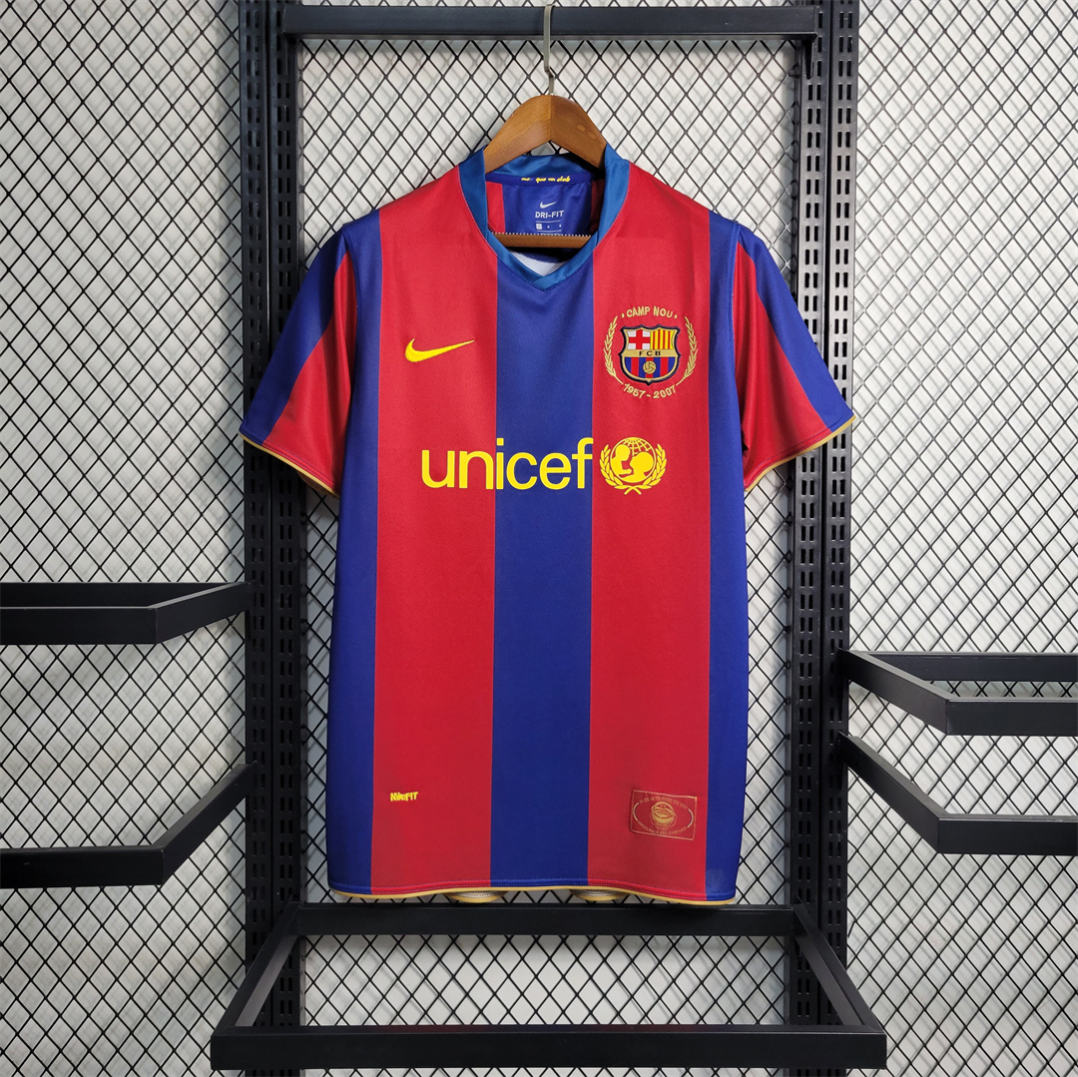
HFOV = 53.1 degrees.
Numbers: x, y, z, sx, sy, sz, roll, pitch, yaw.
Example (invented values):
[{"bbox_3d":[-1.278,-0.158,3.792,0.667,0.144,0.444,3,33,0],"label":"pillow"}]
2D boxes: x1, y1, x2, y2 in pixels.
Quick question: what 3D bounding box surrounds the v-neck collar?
[{"bbox_3d":[0.006,-0.329,1.100,0.174,0.148,0.085,0,2,0],"label":"v-neck collar"}]

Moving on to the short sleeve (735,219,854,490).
[{"bbox_3d":[0.263,-0.185,1.110,0.125,0.268,0.080,0,2,0],"label":"short sleeve"}]

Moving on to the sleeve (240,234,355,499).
[{"bbox_3d":[-0.249,-0.180,1.110,0.122,0.269,0.080,0,2,0],"label":"sleeve"}]

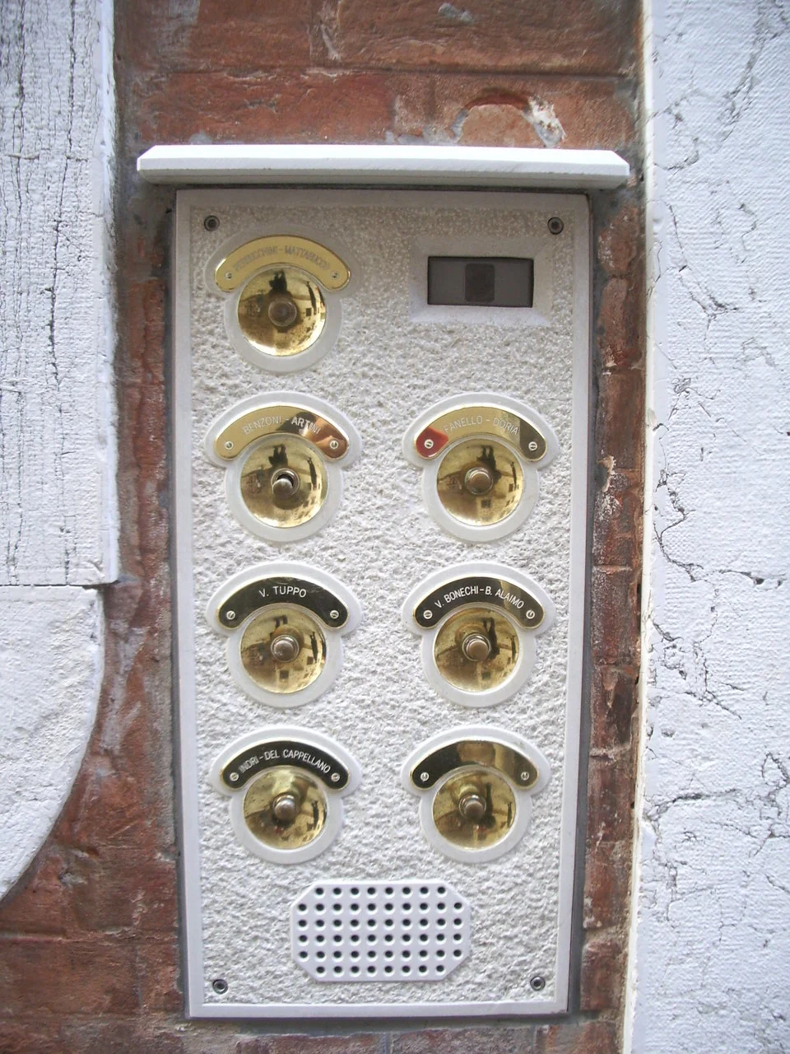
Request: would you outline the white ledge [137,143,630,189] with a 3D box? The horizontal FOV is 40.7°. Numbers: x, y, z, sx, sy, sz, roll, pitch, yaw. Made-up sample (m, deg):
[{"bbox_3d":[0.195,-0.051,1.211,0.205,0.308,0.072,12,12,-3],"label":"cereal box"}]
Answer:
[{"bbox_3d":[-0.006,-0.226,0.663,0.298,0.021,0.036,0,6,-2],"label":"white ledge"}]

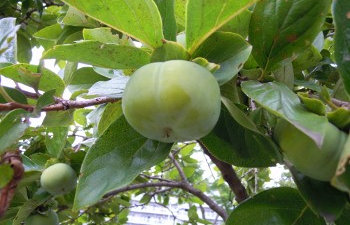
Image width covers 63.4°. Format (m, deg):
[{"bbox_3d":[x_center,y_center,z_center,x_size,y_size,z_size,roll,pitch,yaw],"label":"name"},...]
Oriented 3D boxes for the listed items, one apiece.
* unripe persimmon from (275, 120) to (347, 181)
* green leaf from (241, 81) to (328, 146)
[{"bbox_3d":[0.108,0.027,0.225,0.062,0.054,0.062,17,-18,5],"label":"unripe persimmon"},{"bbox_3d":[0.076,0.001,0.198,0.073,0.036,0.014,42,-41,2],"label":"green leaf"}]

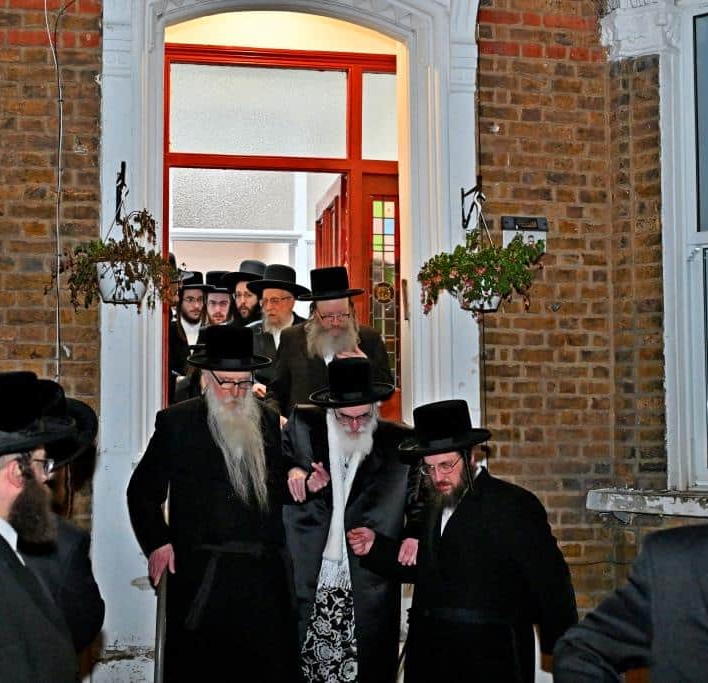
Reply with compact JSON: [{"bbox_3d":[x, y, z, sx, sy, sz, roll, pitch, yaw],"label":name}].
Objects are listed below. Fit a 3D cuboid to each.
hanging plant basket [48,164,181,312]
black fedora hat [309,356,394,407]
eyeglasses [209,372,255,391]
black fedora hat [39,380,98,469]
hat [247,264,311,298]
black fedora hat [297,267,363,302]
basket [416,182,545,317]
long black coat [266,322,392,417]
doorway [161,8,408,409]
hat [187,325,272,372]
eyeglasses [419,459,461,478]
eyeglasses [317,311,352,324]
[{"bbox_3d":[-0.999,-0.430,5.104,0.510,0.580,0.450,0,-3,-10],"label":"hanging plant basket"},{"bbox_3d":[-0.009,0.157,4.670,0.330,0.140,0.360,-6,15,-6],"label":"black fedora hat"},{"bbox_3d":[-0.470,0.151,4.620,0.140,0.045,0.140,1,13,-25],"label":"eyeglasses"},{"bbox_3d":[-0.836,0.217,3.200,0.330,0.140,0.360,-2,14,27],"label":"black fedora hat"},{"bbox_3d":[-0.377,-0.299,6.100,0.325,0.140,0.360,3,-9,25],"label":"hat"},{"bbox_3d":[-0.102,-0.259,5.550,0.305,0.140,0.335,-7,4,0],"label":"black fedora hat"},{"bbox_3d":[0.556,-0.400,5.377,0.490,0.560,0.450,0,-3,-10],"label":"basket"},{"bbox_3d":[-0.109,0.493,5.517,0.580,1.160,0.360,0,-3,-3],"label":"long black coat"},{"bbox_3d":[-0.348,-0.051,5.720,1.170,2.660,0.130,0,-3,-10],"label":"doorway"},{"bbox_3d":[-0.473,0.030,4.650,0.325,0.140,0.360,1,14,-25],"label":"hat"},{"bbox_3d":[0.314,0.427,4.250,0.140,0.045,0.140,3,16,34],"label":"eyeglasses"},{"bbox_3d":[-0.088,-0.112,5.500,0.140,0.042,0.140,-3,9,0],"label":"eyeglasses"}]

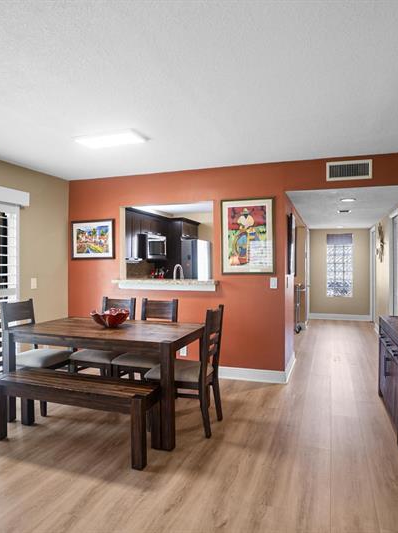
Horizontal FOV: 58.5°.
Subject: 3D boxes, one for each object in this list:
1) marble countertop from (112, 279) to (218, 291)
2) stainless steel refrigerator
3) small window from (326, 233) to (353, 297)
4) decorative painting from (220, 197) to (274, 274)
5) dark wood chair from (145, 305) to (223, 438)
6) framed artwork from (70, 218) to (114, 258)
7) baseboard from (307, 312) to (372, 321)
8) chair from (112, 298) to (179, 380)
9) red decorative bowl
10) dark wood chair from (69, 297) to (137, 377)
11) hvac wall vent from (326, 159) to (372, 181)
[{"bbox_3d":[-0.396,0.229,4.388,1.375,0.110,0.260,0,1,18],"label":"marble countertop"},{"bbox_3d":[-0.262,0.390,7.036,0.800,1.765,0.840,0,0,20],"label":"stainless steel refrigerator"},{"bbox_3d":[3.277,-0.021,8.251,0.550,1.455,0.080,0,0,20],"label":"small window"},{"bbox_3d":[0.555,-0.333,3.998,0.615,0.868,0.035,0,1,18],"label":"decorative painting"},{"bbox_3d":[-0.099,0.815,2.934,0.555,0.970,0.445,0,0,20],"label":"dark wood chair"},{"bbox_3d":[-1.361,-0.339,4.632,0.654,0.513,0.035,0,1,18],"label":"framed artwork"},{"bbox_3d":[3.250,1.186,8.230,1.350,0.140,0.016,0,0,20],"label":"baseboard"},{"bbox_3d":[-0.462,0.812,3.336,0.455,0.961,0.550,0,1,18],"label":"chair"},{"bbox_3d":[-0.801,0.472,3.209,0.345,0.142,0.345,0,0,0],"label":"red decorative bowl"},{"bbox_3d":[-0.909,0.810,3.494,0.455,0.961,0.550,0,1,18],"label":"dark wood chair"},{"bbox_3d":[1.549,-0.988,3.672,0.436,0.202,0.020,0,1,18],"label":"hvac wall vent"}]

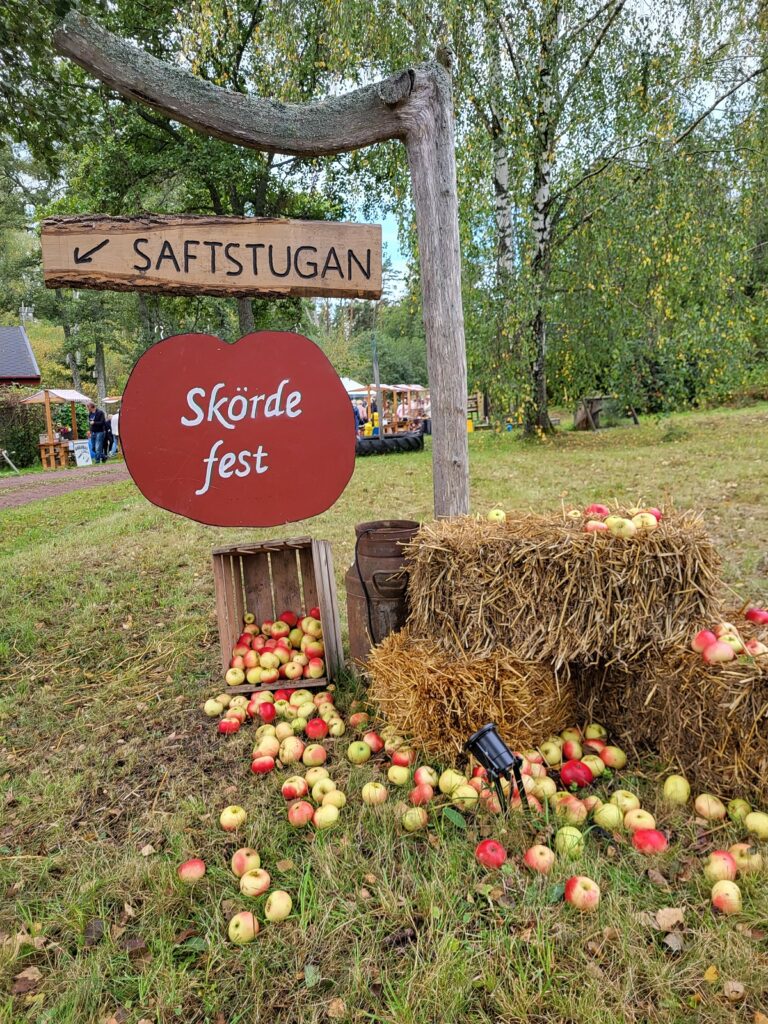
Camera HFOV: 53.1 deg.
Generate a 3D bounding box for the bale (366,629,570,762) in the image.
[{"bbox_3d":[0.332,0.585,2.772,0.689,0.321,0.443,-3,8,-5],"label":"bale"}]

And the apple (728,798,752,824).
[{"bbox_3d":[0.983,0.826,2.120,0.066,0.060,0.066,0,9,0],"label":"apple"}]

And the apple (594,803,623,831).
[{"bbox_3d":[0.600,0.811,2.046,0.078,0.067,0.078,-1,9,0],"label":"apple"}]

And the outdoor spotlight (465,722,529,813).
[{"bbox_3d":[0.335,0.758,2.273,0.165,0.240,0.120,6,12,42],"label":"outdoor spotlight"}]

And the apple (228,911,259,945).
[{"bbox_3d":[-0.307,0.913,1.689,0.066,0.066,0.066,-2,8,0],"label":"apple"}]

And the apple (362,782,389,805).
[{"bbox_3d":[-0.026,0.854,2.327,0.076,0.067,0.076,-1,9,0],"label":"apple"}]

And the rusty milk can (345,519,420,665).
[{"bbox_3d":[0.022,0.361,3.331,0.386,0.631,0.386,-2,8,0],"label":"rusty milk can"}]

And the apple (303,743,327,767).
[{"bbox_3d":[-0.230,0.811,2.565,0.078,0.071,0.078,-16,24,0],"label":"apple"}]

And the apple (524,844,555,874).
[{"bbox_3d":[0.375,0.834,1.845,0.072,0.068,0.072,-2,8,0],"label":"apple"}]

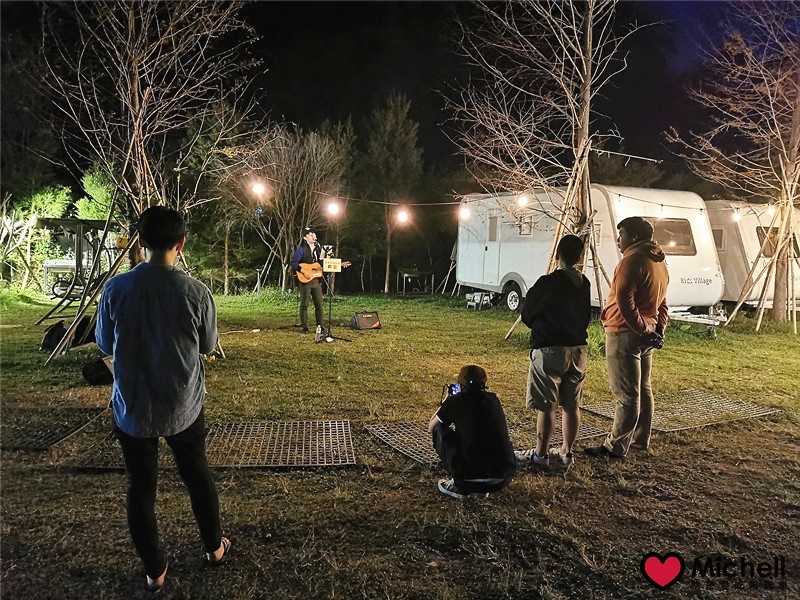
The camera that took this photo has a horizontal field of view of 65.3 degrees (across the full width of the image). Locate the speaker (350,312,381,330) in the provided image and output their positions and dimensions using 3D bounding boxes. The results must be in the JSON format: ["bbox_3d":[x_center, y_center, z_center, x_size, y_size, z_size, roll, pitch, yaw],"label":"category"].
[{"bbox_3d":[-0.596,0.342,10.939,0.420,0.290,0.310,-1,6,-18],"label":"speaker"}]

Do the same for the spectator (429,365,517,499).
[{"bbox_3d":[0.474,0.800,4.078,0.500,0.780,0.580,-1,6,-25],"label":"spectator"}]

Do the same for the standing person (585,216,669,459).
[{"bbox_3d":[1.702,0.275,4.647,0.540,1.760,0.400,-4,8,-42],"label":"standing person"}]

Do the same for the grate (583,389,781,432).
[{"bbox_3d":[2.684,1.030,5.998,1.538,0.030,0.926,-2,6,-28],"label":"grate"}]

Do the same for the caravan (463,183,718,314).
[{"bbox_3d":[3.837,-1.023,13.787,2.350,2.620,5.300,-2,7,-31],"label":"caravan"}]

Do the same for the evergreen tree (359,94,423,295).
[{"bbox_3d":[-0.241,-2.991,17.691,1.750,5.600,1.700,1,6,0],"label":"evergreen tree"}]

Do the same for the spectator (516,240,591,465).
[{"bbox_3d":[1.110,0.345,4.484,0.500,1.630,0.360,-2,6,-27],"label":"spectator"}]

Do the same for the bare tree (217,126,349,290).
[{"bbox_3d":[-3.304,-2.486,17.547,3.650,4.500,3.200,1,6,0],"label":"bare tree"}]

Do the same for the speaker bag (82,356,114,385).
[{"bbox_3d":[-3.210,0.715,6.710,0.420,0.280,0.340,1,6,0],"label":"speaker bag"}]

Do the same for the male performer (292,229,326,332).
[{"bbox_3d":[-1.473,-0.301,10.103,0.580,1.700,0.450,-1,6,-18],"label":"male performer"}]

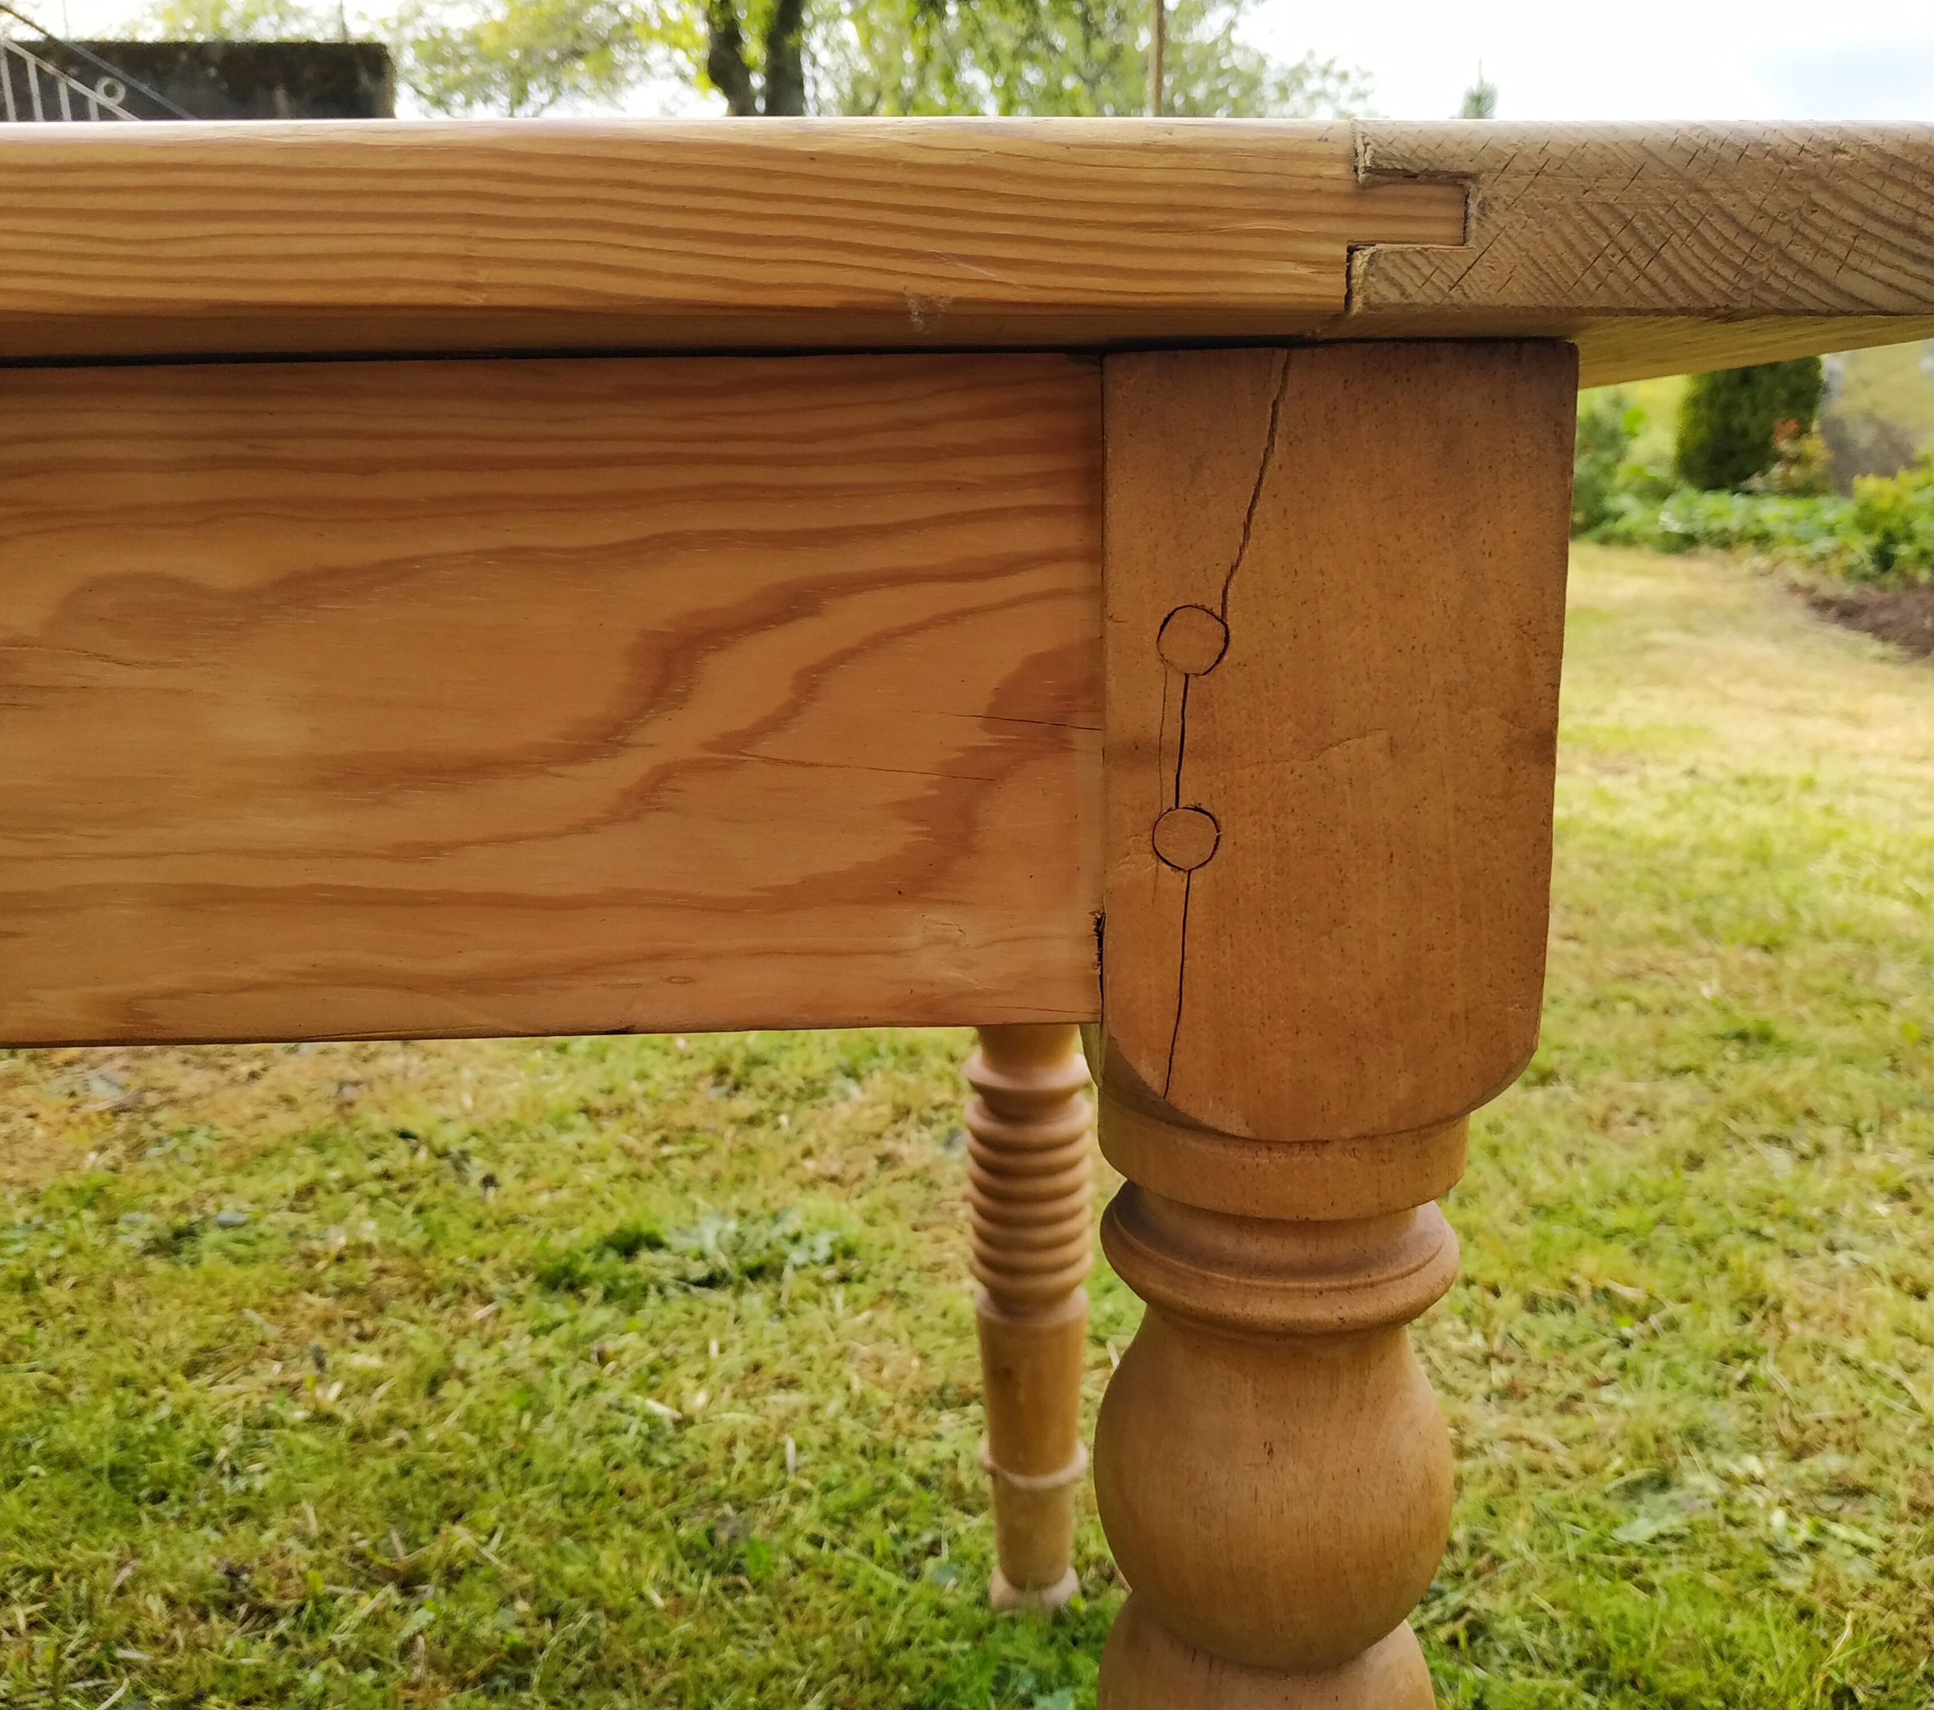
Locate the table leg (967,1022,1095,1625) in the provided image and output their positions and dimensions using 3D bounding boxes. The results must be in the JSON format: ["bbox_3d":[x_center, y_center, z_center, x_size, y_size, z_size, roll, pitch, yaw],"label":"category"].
[{"bbox_3d":[0.040,0.134,0.986,0.083,0.720,0.083,-1,12,-2],"label":"table leg"}]

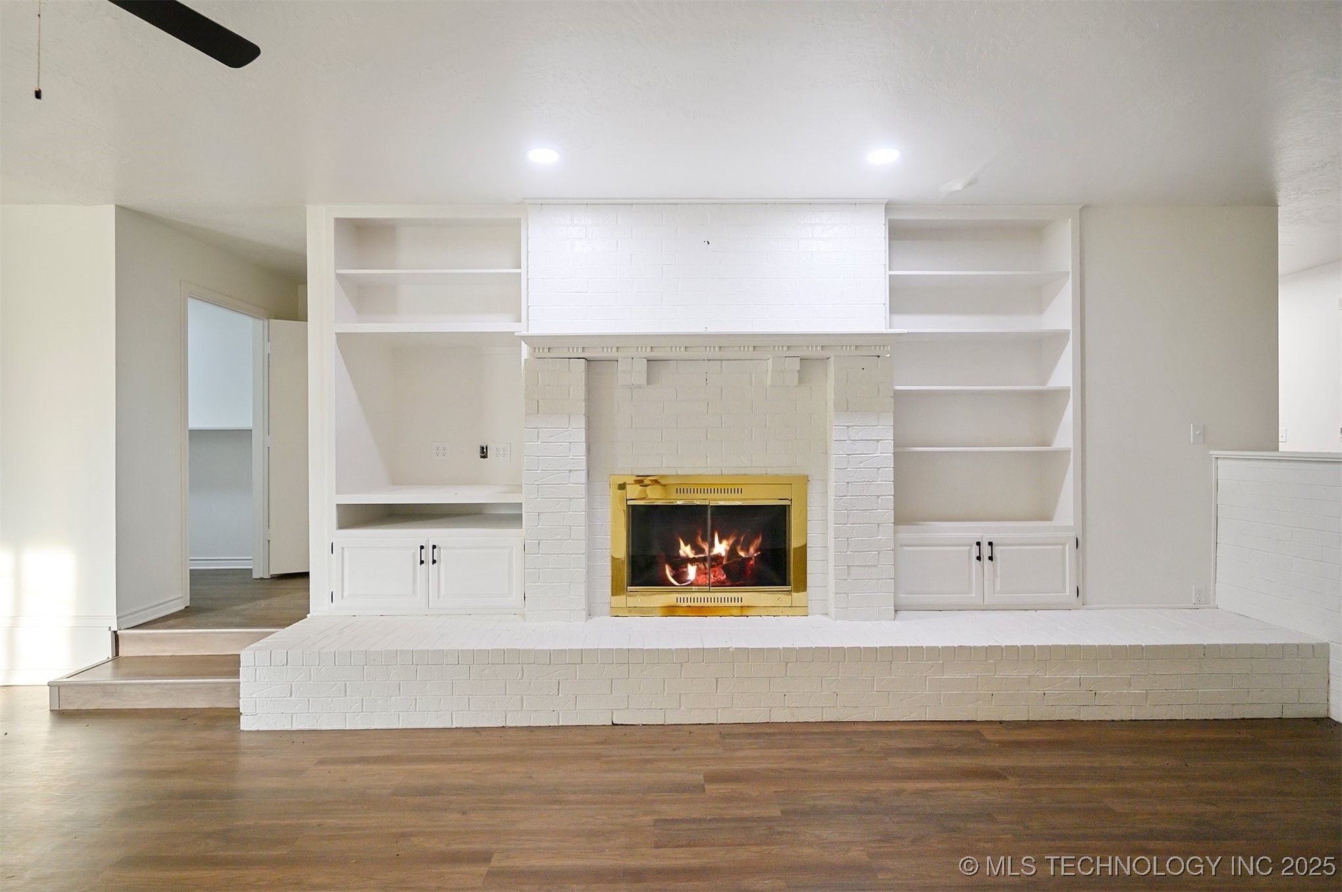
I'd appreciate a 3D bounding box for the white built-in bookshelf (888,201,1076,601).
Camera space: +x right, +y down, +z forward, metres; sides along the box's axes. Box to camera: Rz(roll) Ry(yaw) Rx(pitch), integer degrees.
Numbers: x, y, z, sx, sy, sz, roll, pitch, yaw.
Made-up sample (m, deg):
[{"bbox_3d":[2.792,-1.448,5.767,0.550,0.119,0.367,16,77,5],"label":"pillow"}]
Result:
[{"bbox_3d":[1.801,-0.215,4.023,1.167,2.345,0.312,0,0,-1],"label":"white built-in bookshelf"}]

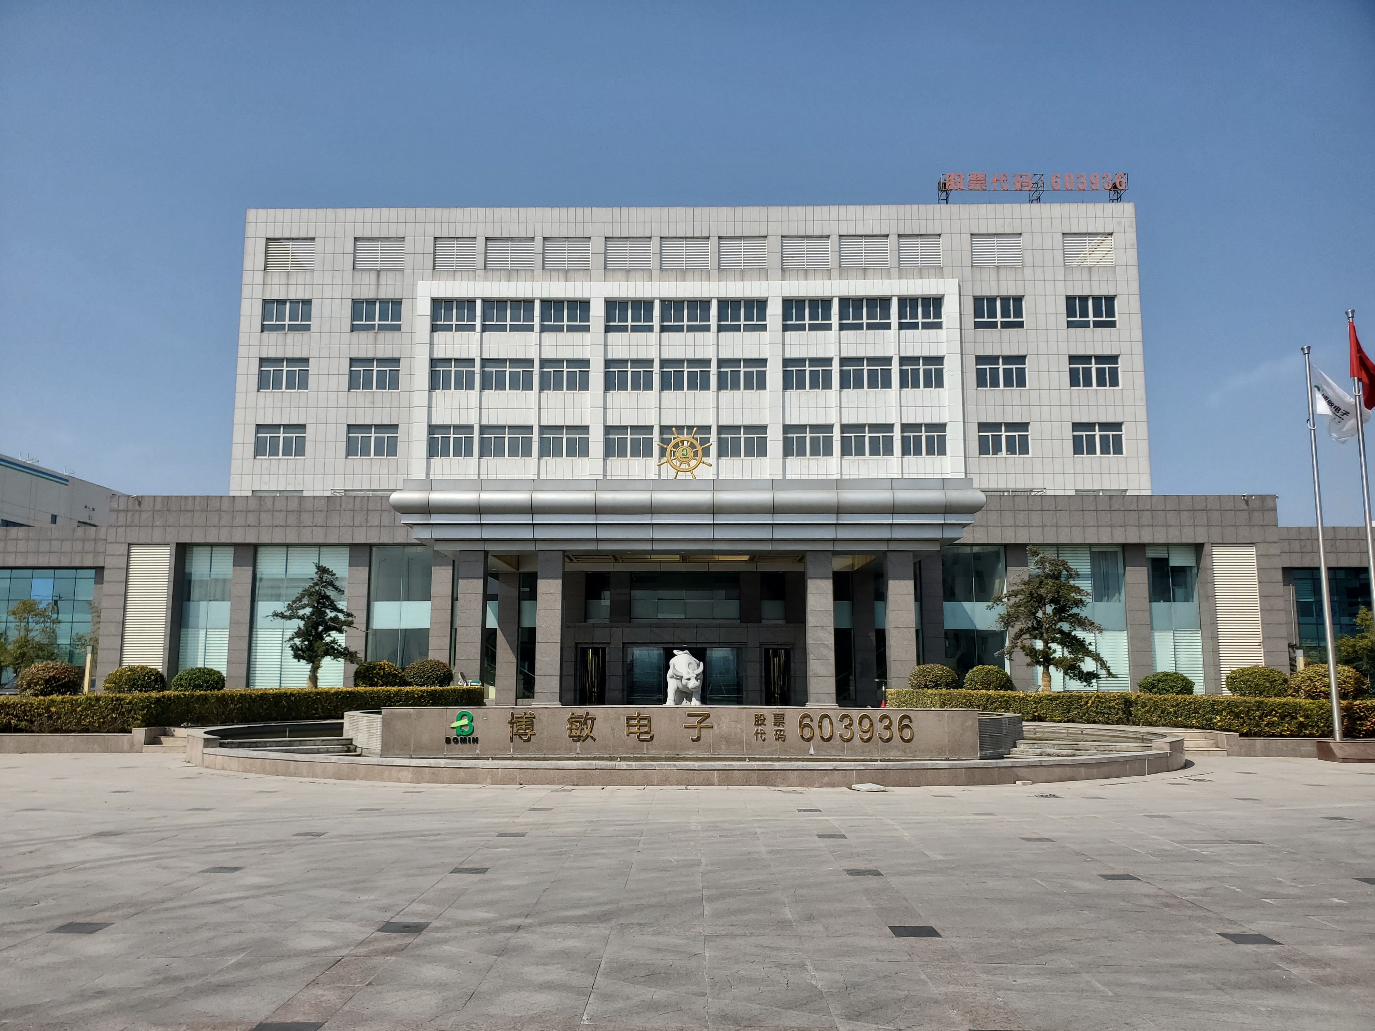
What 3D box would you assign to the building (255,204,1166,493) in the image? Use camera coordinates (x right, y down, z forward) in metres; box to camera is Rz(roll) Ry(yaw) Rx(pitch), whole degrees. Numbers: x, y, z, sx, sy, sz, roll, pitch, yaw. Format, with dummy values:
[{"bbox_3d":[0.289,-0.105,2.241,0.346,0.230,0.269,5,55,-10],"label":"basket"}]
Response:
[{"bbox_3d":[0.106,-2.494,61.983,46.844,25.606,18.000,0,-8,1],"label":"building"}]

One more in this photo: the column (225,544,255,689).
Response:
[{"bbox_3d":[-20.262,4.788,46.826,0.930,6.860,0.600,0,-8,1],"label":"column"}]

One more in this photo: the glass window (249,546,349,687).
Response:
[{"bbox_3d":[-17.619,4.754,47.183,4.400,6.730,0.150,0,-8,1],"label":"glass window"}]

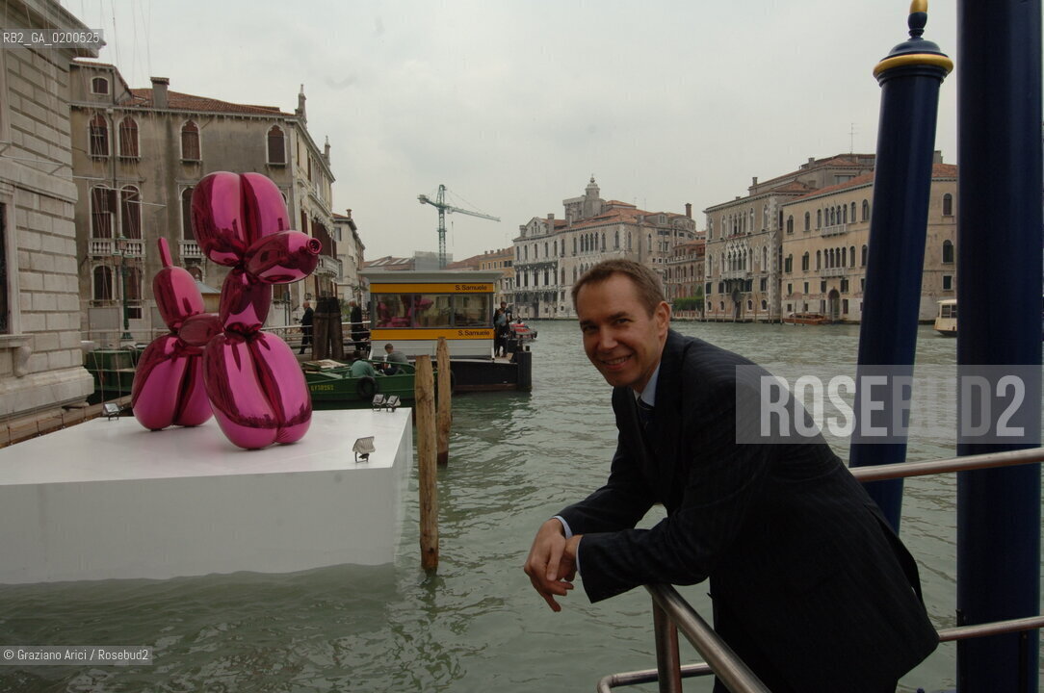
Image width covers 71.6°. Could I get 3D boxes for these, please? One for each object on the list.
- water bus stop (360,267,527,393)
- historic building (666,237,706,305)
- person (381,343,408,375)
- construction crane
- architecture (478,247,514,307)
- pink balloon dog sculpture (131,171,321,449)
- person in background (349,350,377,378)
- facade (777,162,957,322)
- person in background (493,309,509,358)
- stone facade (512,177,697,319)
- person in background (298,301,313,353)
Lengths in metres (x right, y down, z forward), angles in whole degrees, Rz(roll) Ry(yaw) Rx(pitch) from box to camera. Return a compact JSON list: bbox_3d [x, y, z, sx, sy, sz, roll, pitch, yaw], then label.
[{"bbox_3d":[-2.400,-0.720,26.600,5.200,3.800,9.600,-1,3,-2],"label":"water bus stop"},{"bbox_3d":[34.791,-12.490,138.071,12.000,14.500,18.000,-2,3,-13],"label":"historic building"},{"bbox_3d":[-3.375,0.398,19.300,0.750,1.000,0.520,1,3,23],"label":"person"},{"bbox_3d":[-20.400,-33.400,255.000,2.200,44.300,64.000,0,3,22],"label":"construction crane"},{"bbox_3d":[-1.769,-15.705,185.436,14.000,17.200,17.000,-3,4,-33],"label":"architecture"},{"bbox_3d":[-3.470,-0.420,8.560,3.600,3.070,1.140,2,4,40],"label":"pink balloon dog sculpture"},{"bbox_3d":[-4.135,0.515,18.900,0.550,0.950,0.700,1,3,24],"label":"person in background"},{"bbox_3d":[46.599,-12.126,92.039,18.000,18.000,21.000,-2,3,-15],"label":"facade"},{"bbox_3d":[-0.688,-0.458,24.308,0.500,1.620,0.400,-3,3,-30],"label":"person in background"},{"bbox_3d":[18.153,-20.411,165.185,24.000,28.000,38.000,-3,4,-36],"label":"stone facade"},{"bbox_3d":[-7.018,-0.607,23.400,0.500,1.740,0.500,-1,3,-9],"label":"person in background"}]

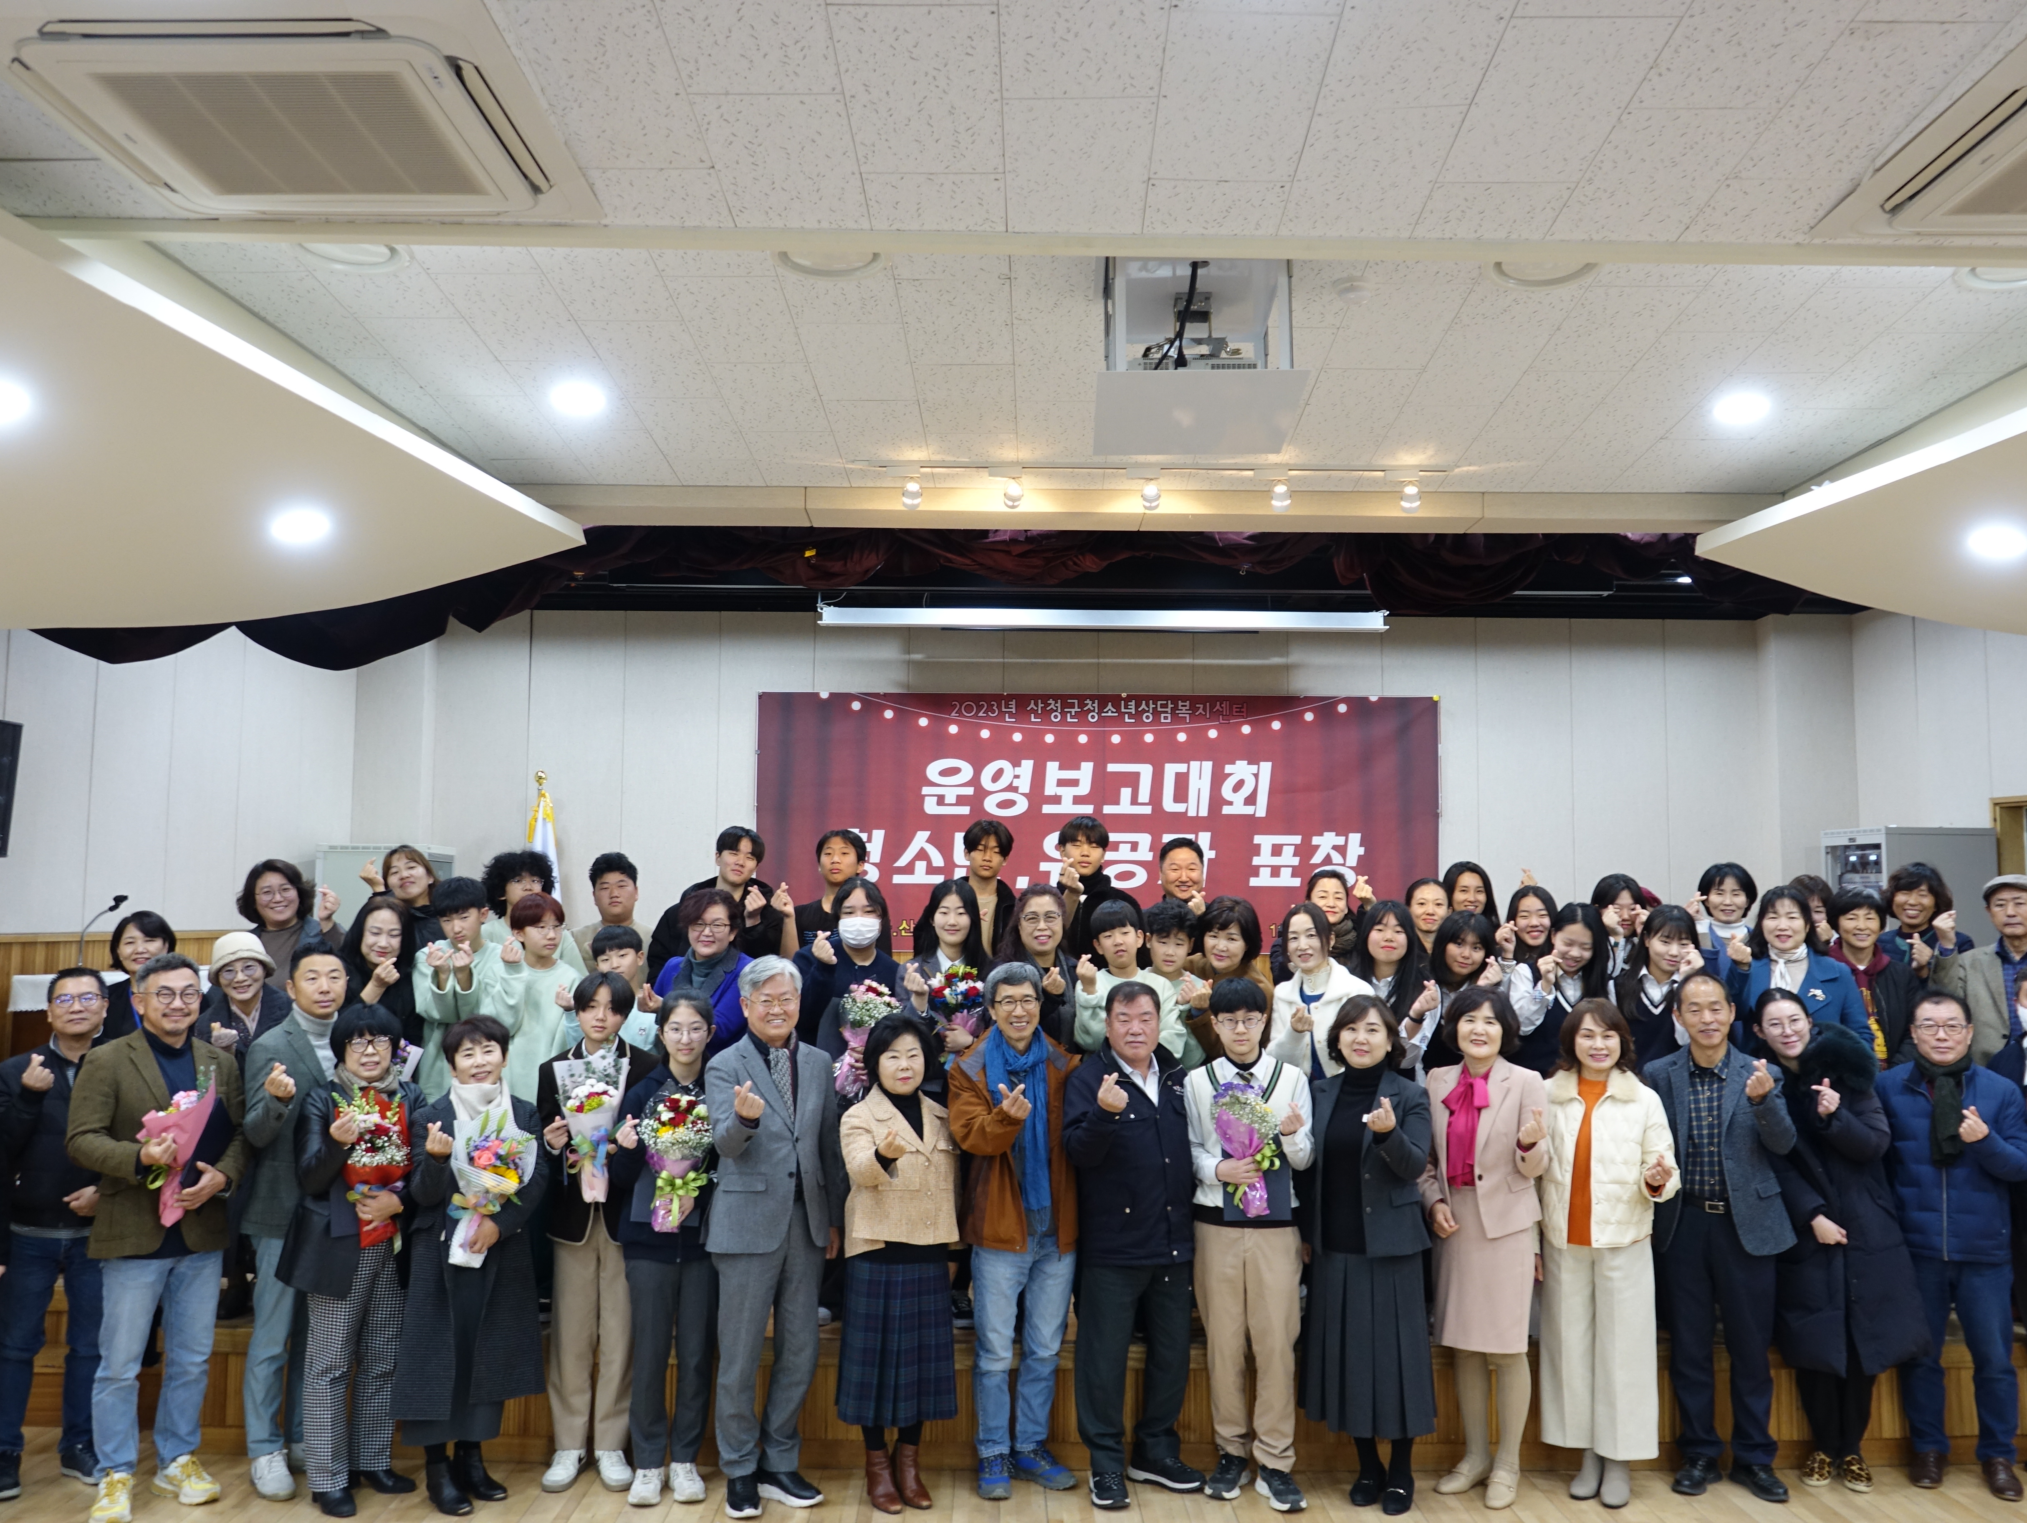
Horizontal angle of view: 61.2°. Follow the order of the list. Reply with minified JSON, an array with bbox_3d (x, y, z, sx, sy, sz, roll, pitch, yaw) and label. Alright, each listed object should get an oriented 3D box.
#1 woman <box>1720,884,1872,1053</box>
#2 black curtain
[{"bbox_3d":[2.939,1.255,6.423,0.470,1.556,0.330,-2,-5,23],"label":"woman"},{"bbox_3d":[-0.199,-0.630,6.575,6.868,0.595,0.320,0,-5,-1],"label":"black curtain"}]

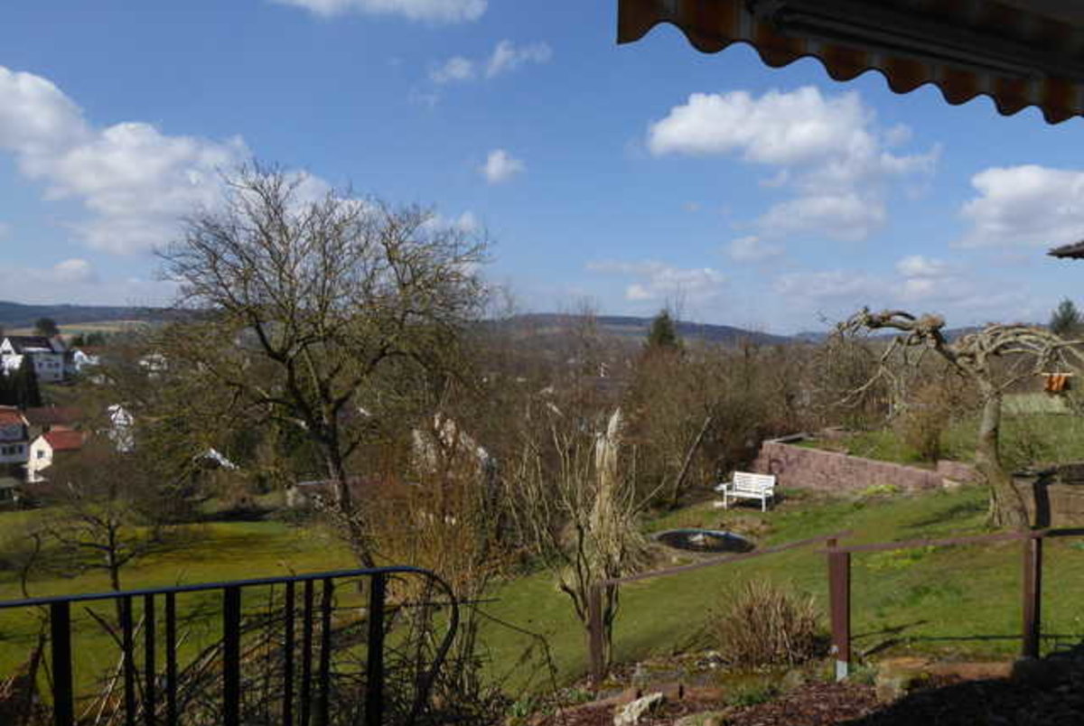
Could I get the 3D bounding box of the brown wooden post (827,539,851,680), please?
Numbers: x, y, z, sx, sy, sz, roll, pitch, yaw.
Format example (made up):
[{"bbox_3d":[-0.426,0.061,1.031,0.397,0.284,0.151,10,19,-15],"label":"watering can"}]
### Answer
[{"bbox_3d":[1.898,1.572,5.000,0.110,0.900,0.100,0,2,15],"label":"brown wooden post"}]

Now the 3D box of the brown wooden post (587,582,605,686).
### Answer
[{"bbox_3d":[0.482,2.400,6.900,0.100,0.900,0.100,1,2,25],"label":"brown wooden post"}]

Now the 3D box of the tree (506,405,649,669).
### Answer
[{"bbox_3d":[0.350,1.666,7.500,1.400,2.500,1.300,0,2,0],"label":"tree"}]

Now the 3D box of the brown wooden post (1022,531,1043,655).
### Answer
[{"bbox_3d":[3.505,1.664,5.600,0.090,0.890,0.090,1,2,25],"label":"brown wooden post"}]

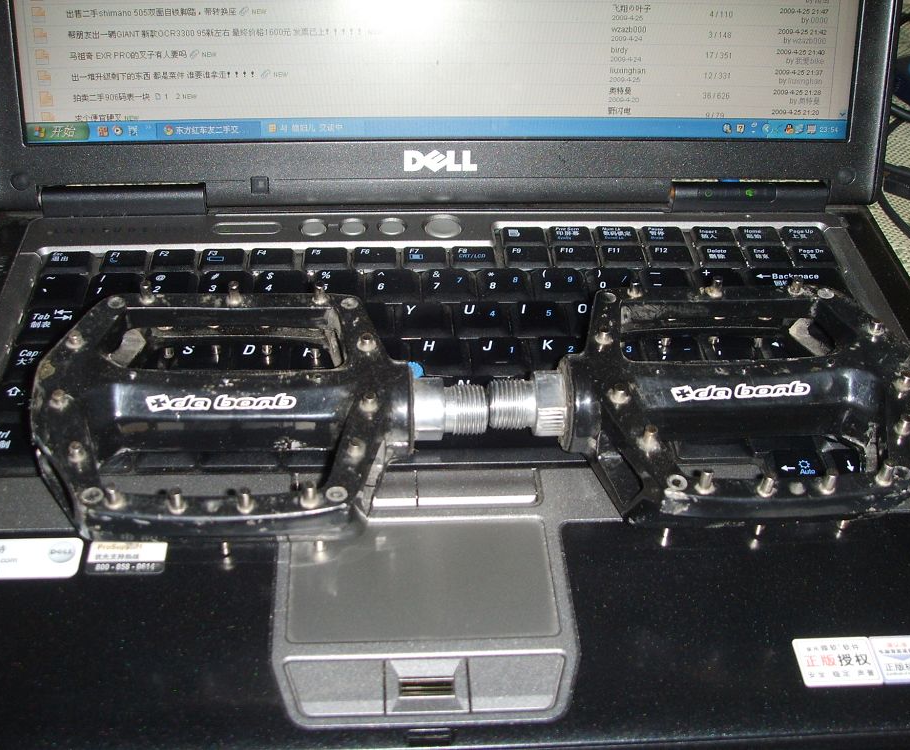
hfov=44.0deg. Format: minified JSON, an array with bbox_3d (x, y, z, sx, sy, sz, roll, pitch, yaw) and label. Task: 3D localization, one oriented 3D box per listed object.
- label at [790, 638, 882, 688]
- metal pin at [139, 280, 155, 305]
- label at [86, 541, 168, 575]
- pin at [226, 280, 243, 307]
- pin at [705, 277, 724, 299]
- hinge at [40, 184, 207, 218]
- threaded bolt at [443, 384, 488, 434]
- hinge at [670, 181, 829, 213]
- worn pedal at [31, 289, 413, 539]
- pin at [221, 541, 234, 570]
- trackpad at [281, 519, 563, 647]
[{"bbox_3d":[0.093,0.070,0.274,0.019,0.001,0.013,-1,42,-2],"label":"label"},{"bbox_3d":[-0.089,-0.023,0.327,0.005,0.007,0.005,0,40,-7],"label":"metal pin"},{"bbox_3d":[-0.086,0.048,0.296,0.020,0.001,0.010,-1,42,-2],"label":"label"},{"bbox_3d":[-0.065,-0.024,0.331,0.005,0.007,0.005,0,40,-7],"label":"pin"},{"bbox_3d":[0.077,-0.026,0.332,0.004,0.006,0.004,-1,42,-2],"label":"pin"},{"bbox_3d":[-0.121,-0.065,0.412,0.060,0.011,0.011,-1,43,-3],"label":"hinge"},{"bbox_3d":[0.003,0.010,0.322,0.013,0.014,0.014,0,40,-7],"label":"threaded bolt"},{"bbox_3d":[0.110,-0.068,0.423,0.059,0.011,0.011,-1,42,-2],"label":"hinge"},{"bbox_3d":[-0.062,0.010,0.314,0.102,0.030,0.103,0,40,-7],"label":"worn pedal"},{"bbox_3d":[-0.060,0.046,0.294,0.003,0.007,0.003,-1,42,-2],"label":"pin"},{"bbox_3d":[-0.009,0.054,0.297,0.069,0.002,0.040,-1,43,-3],"label":"trackpad"}]

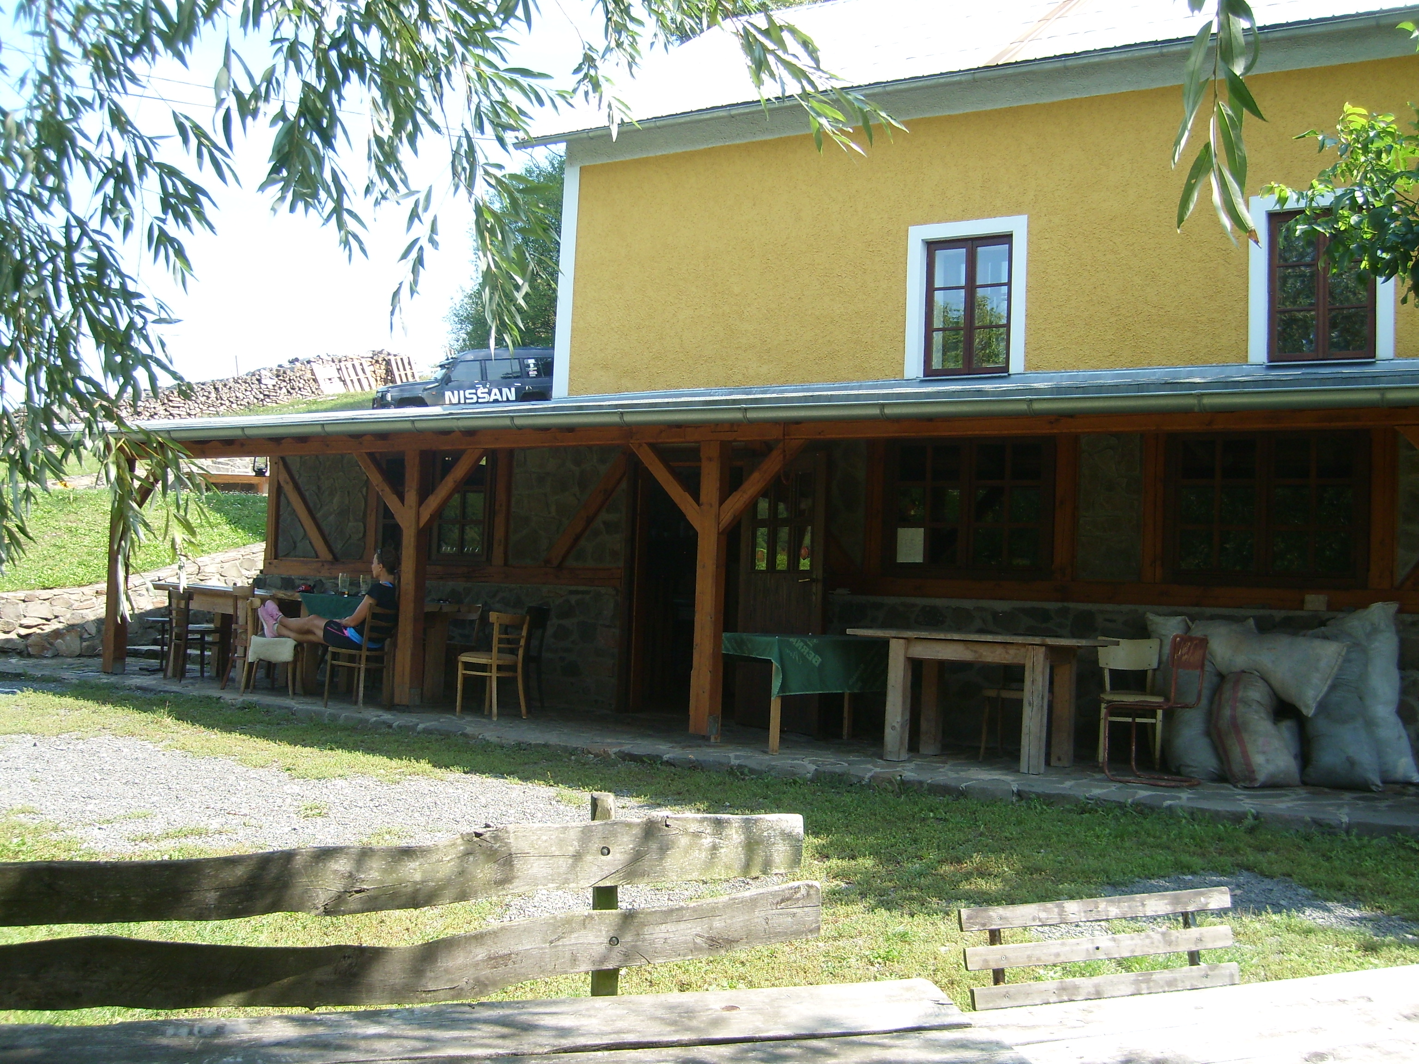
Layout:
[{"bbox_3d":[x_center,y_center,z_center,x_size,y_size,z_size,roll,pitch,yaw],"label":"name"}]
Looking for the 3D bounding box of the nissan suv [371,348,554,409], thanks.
[{"bbox_3d":[-5.352,-3.229,33.300,4.700,1.850,1.900,-4,0,-21],"label":"nissan suv"}]

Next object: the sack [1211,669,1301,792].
[{"bbox_3d":[3.236,1.147,8.477,0.480,0.670,0.380,1,-3,29],"label":"sack"}]

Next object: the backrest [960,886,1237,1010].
[{"bbox_3d":[1.171,1.246,4.300,0.990,0.280,0.070,4,-19,-25],"label":"backrest"}]

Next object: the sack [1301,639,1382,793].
[{"bbox_3d":[3.749,1.085,8.512,0.440,0.840,0.380,1,-3,29],"label":"sack"}]

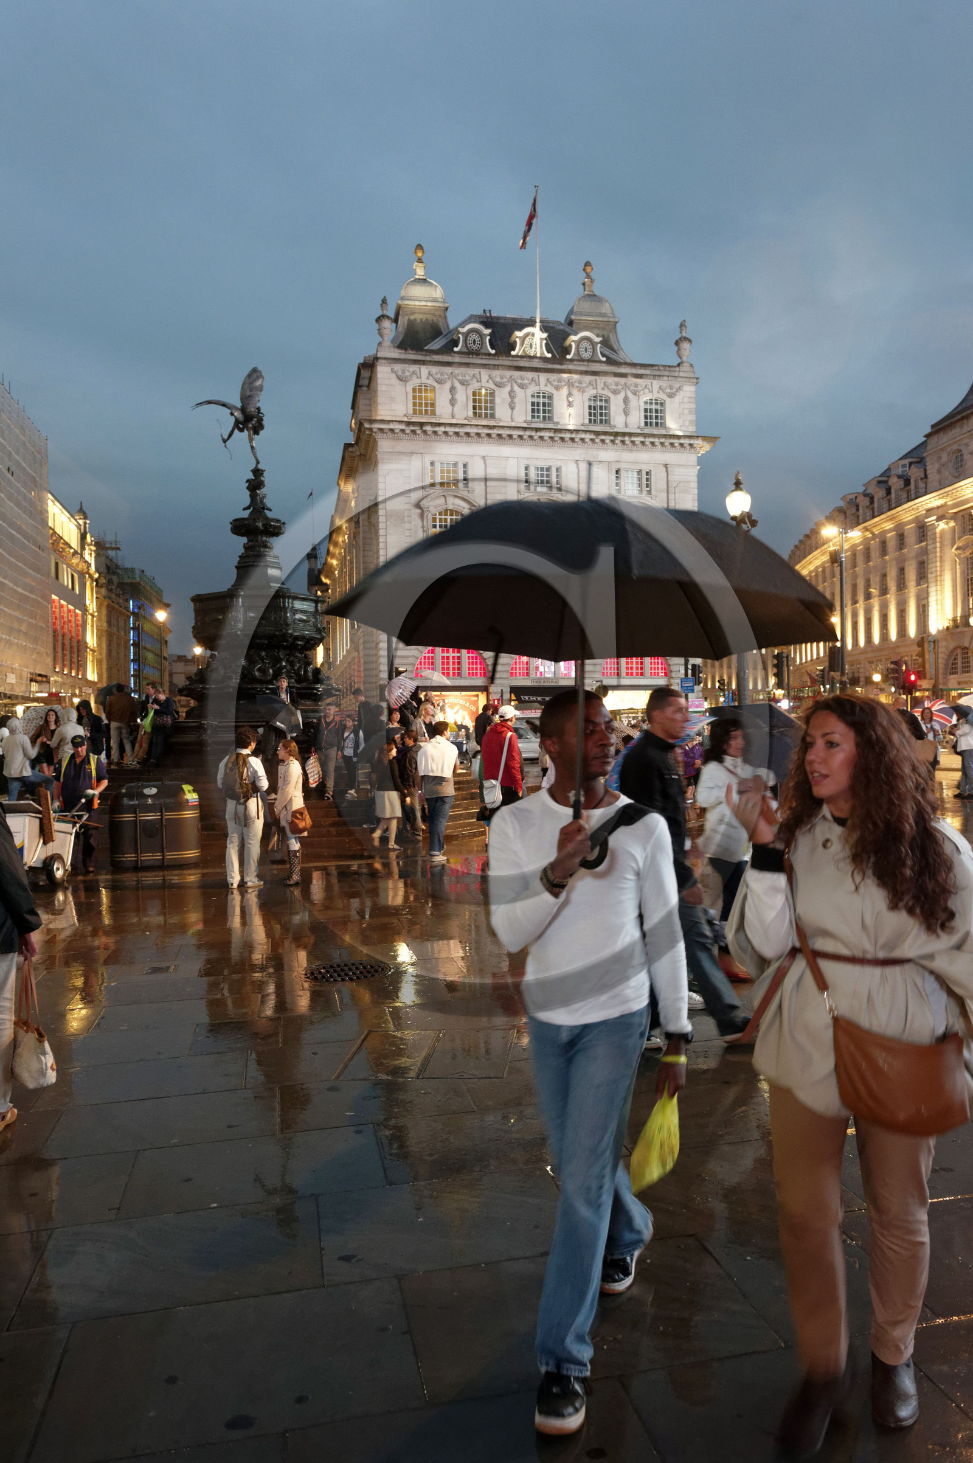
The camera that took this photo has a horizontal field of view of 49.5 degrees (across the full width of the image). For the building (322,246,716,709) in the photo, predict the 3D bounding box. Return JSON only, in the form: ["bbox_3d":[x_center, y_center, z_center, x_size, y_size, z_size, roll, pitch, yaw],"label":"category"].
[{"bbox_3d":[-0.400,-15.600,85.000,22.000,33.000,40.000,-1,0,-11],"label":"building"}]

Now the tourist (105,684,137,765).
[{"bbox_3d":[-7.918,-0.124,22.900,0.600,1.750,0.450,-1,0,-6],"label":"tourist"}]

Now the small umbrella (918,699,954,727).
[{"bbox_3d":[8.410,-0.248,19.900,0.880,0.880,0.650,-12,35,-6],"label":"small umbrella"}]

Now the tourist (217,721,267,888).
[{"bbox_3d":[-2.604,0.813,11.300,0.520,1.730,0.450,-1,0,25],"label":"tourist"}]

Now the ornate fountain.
[{"bbox_3d":[-4.768,-3.665,22.200,3.200,7.800,3.200,-1,0,-18],"label":"ornate fountain"}]

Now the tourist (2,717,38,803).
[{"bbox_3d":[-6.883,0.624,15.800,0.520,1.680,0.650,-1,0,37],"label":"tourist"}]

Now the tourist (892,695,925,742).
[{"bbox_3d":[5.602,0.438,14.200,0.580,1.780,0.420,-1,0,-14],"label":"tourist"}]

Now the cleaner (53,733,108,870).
[{"bbox_3d":[-5.079,0.907,13.200,0.660,1.720,0.470,-1,0,-7],"label":"cleaner"}]

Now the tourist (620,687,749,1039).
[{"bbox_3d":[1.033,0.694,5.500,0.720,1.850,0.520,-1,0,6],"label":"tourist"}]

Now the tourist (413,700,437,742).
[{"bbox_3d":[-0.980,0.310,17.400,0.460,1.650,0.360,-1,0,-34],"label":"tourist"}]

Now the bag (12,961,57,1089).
[{"bbox_3d":[-1.948,1.263,4.550,0.130,0.520,0.270,-1,0,-38],"label":"bag"}]

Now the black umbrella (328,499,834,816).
[{"bbox_3d":[0.225,-0.166,2.490,1.200,0.890,1.180,2,-3,0],"label":"black umbrella"}]

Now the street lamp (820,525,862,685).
[{"bbox_3d":[13.856,-3.415,41.000,1.600,9.100,0.400,-1,0,6],"label":"street lamp"}]

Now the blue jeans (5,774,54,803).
[{"bbox_3d":[-6.848,0.983,15.800,0.450,0.930,0.650,-1,0,41],"label":"blue jeans"}]

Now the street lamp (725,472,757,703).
[{"bbox_3d":[7.150,-3.150,30.000,0.800,8.400,0.800,-1,0,0],"label":"street lamp"}]

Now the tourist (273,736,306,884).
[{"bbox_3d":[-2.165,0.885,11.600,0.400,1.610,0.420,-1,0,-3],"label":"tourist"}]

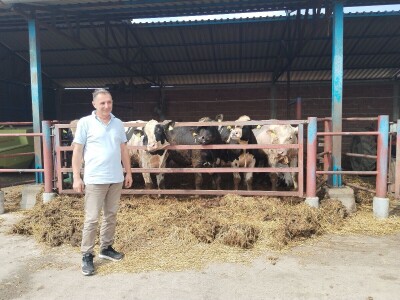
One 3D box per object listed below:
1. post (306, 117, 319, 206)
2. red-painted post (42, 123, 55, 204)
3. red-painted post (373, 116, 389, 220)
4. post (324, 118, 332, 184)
[{"bbox_3d":[1.785,0.236,4.950,0.215,1.510,0.215,0,3,7],"label":"post"},{"bbox_3d":[-2.667,0.247,5.500,0.220,1.516,0.220,0,3,7],"label":"red-painted post"},{"bbox_3d":[2.819,0.259,4.820,0.235,1.599,0.235,0,3,7],"label":"red-painted post"},{"bbox_3d":[2.521,0.088,6.120,0.165,1.334,0.165,0,3,7],"label":"post"}]

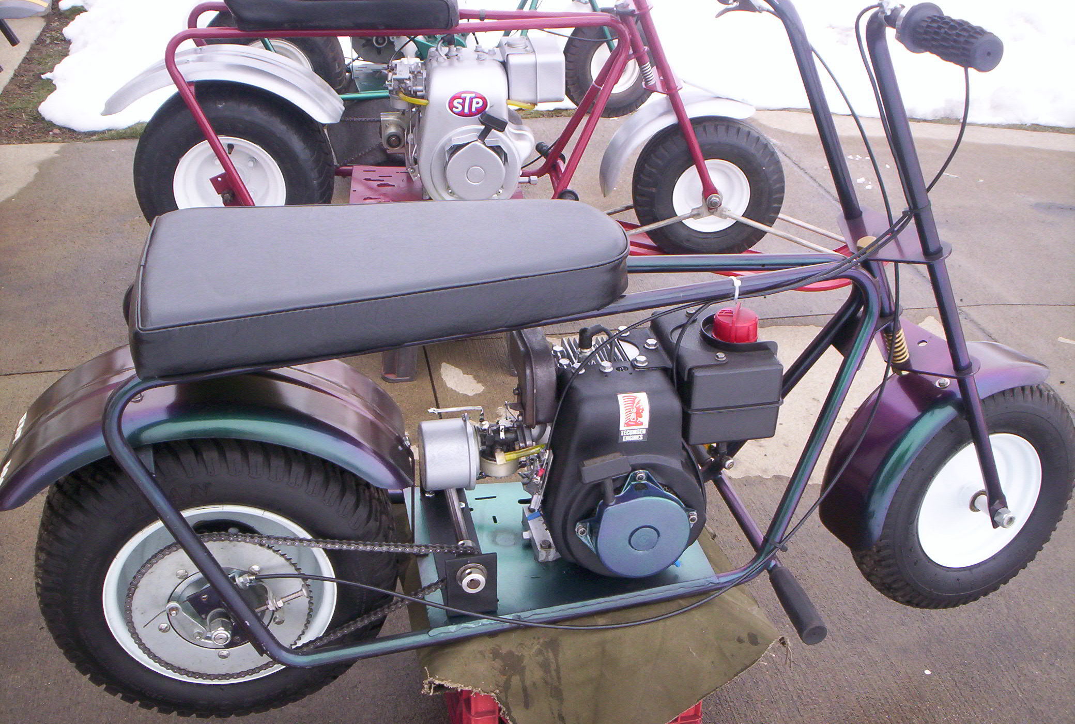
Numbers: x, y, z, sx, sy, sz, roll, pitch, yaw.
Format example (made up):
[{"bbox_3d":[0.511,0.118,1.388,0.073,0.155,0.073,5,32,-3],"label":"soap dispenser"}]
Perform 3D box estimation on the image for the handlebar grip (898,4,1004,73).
[{"bbox_3d":[0.410,-0.323,1.145,0.053,0.053,0.120,-13,34,-22],"label":"handlebar grip"}]

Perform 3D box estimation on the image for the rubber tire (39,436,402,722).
[{"bbox_3d":[-0.409,0.256,1.502,0.455,0.455,0.210,-5,29,-10],"label":"rubber tire"}]

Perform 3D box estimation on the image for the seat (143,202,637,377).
[{"bbox_3d":[-0.170,-0.112,1.362,0.580,0.082,0.320,-5,29,-10],"label":"seat"}]

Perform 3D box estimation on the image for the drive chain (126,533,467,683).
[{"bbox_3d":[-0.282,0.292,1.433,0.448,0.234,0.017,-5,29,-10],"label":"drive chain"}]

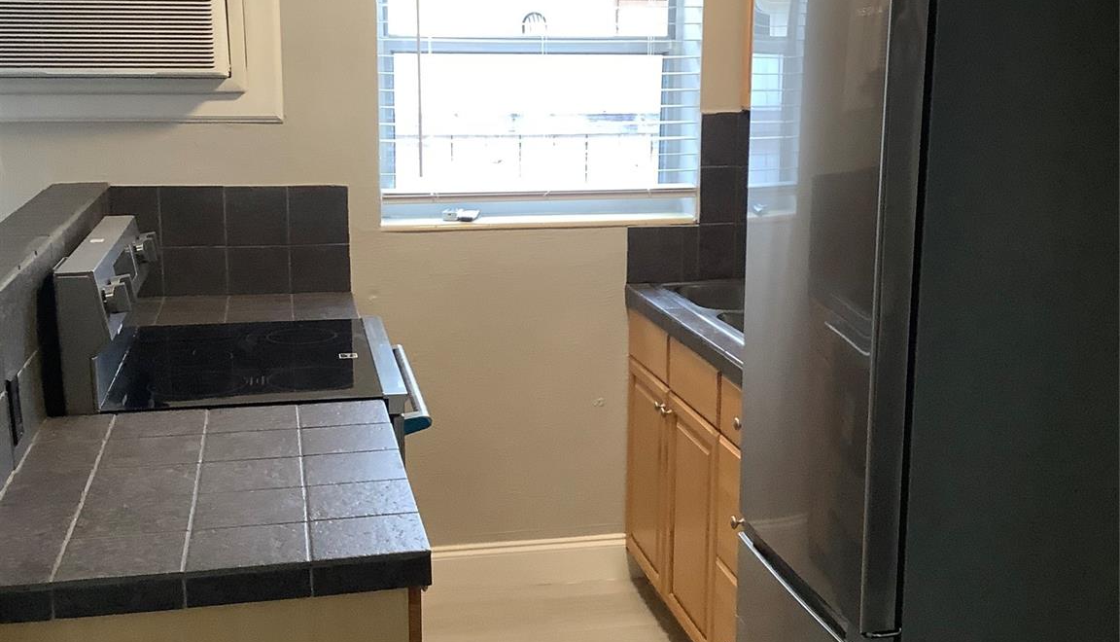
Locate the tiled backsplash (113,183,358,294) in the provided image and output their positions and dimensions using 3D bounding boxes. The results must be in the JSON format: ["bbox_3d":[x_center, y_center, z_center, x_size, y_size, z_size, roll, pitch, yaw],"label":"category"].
[{"bbox_3d":[-0.885,-0.210,3.596,0.630,0.300,0.020,-2,12,-12],"label":"tiled backsplash"}]

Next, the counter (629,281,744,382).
[{"bbox_3d":[0.625,0.028,3.372,0.630,0.060,1.180,-2,12,-12],"label":"counter"}]

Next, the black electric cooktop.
[{"bbox_3d":[-0.687,0.088,2.943,0.535,0.030,0.770,-2,12,-12],"label":"black electric cooktop"}]

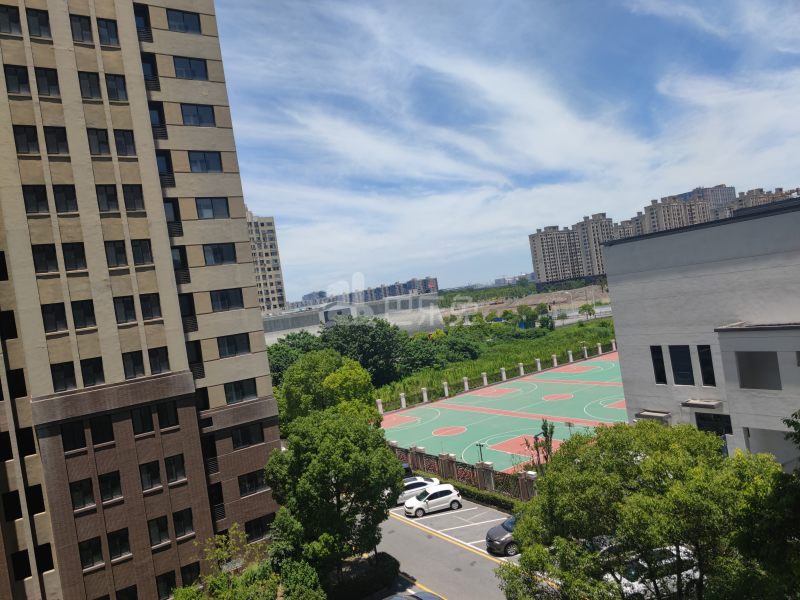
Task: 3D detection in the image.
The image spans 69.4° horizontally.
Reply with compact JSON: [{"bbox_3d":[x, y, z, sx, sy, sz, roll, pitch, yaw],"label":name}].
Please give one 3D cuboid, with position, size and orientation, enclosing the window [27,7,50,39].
[{"bbox_3d":[-17.827,-13.613,28.520,0.935,1.367,0.150,-9,1,-35],"label":"window"}]

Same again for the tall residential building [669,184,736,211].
[{"bbox_3d":[300.859,-72.966,569.014,62.100,72.700,36.720,-9,1,-35],"label":"tall residential building"}]

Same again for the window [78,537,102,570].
[{"bbox_3d":[-15.284,12.593,28.671,0.955,1.372,0.140,-9,1,-35],"label":"window"}]

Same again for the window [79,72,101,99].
[{"bbox_3d":[-16.314,-11.286,30.461,0.948,1.366,0.150,-9,1,-35],"label":"window"}]

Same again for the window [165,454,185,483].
[{"bbox_3d":[-12.157,9.145,31.360,0.982,1.398,0.150,-9,1,-35],"label":"window"}]

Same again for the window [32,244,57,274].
[{"bbox_3d":[-17.426,-2.028,28.392,0.971,1.379,0.150,-9,1,-35],"label":"window"}]

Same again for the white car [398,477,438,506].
[{"bbox_3d":[0.758,13.893,41.960,4.550,1.470,1.790,-9,1,-8],"label":"white car"}]

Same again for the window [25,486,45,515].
[{"bbox_3d":[-17.913,9.870,28.352,0.720,1.367,0.150,-9,1,-35],"label":"window"}]

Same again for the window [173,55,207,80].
[{"bbox_3d":[-13.000,-14.427,36.122,1.973,1.287,0.150,-9,1,-35],"label":"window"}]

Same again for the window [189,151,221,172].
[{"bbox_3d":[-12.340,-8.799,36.824,2.029,1.345,0.150,-9,1,-35],"label":"window"}]

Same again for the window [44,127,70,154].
[{"bbox_3d":[-17.096,-7.928,28.816,0.938,1.344,0.150,-9,1,-35],"label":"window"}]

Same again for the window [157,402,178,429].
[{"bbox_3d":[-12.385,6.107,30.801,0.935,1.344,0.150,-9,1,-35],"label":"window"}]

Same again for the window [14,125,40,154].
[{"bbox_3d":[-18.308,-7.844,28.367,0.955,1.365,0.140,-9,1,-35],"label":"window"}]

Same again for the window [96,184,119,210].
[{"bbox_3d":[-15.042,-5.249,29.762,0.939,1.367,0.150,-9,1,-35],"label":"window"}]

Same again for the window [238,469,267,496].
[{"bbox_3d":[-8.992,11.343,35.994,1.950,1.300,0.200,-9,0,-35],"label":"window"}]

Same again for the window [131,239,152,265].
[{"bbox_3d":[-13.522,-2.509,30.385,0.950,1.370,0.200,-9,0,-35],"label":"window"}]

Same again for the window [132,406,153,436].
[{"bbox_3d":[-13.632,6.372,30.587,0.974,1.398,0.150,-9,1,-35],"label":"window"}]

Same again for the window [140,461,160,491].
[{"bbox_3d":[-13.109,9.196,30.350,0.949,1.379,0.150,-9,1,-35],"label":"window"}]

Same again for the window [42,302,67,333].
[{"bbox_3d":[-16.738,0.893,28.046,0.956,1.367,0.150,-9,1,-35],"label":"window"}]

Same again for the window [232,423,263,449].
[{"bbox_3d":[-9.805,8.845,37.318,2.036,1.319,0.150,-9,1,-35],"label":"window"}]

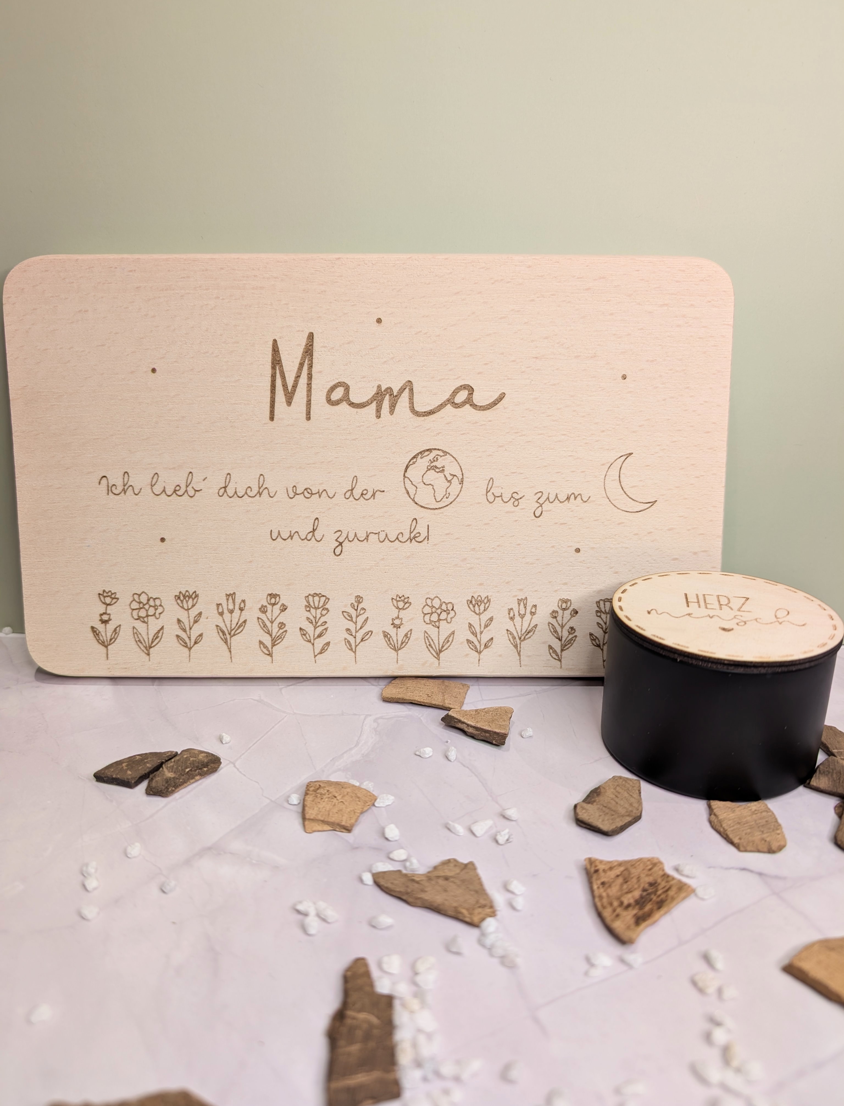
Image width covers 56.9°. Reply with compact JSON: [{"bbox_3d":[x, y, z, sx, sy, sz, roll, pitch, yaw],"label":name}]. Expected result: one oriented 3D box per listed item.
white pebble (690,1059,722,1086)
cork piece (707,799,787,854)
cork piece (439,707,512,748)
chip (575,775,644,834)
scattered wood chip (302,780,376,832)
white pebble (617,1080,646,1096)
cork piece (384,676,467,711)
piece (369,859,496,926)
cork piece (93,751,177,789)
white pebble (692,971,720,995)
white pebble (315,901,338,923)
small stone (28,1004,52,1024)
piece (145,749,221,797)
[{"bbox_3d":[0.052,0.094,0.141,0.005,0.003,0.004,8,22,20],"label":"white pebble"},{"bbox_3d":[0.084,0.071,0.203,0.017,0.004,0.016,1,20,3],"label":"cork piece"},{"bbox_3d":[0.018,0.054,0.249,0.023,0.005,0.014,8,22,22],"label":"cork piece"},{"bbox_3d":[0.053,0.069,0.213,0.025,0.003,0.014,-19,27,-42],"label":"chip"},{"bbox_3d":[-0.022,0.069,0.212,0.020,0.004,0.019,0,20,0],"label":"scattered wood chip"},{"bbox_3d":[0.037,0.095,0.139,0.005,0.002,0.003,-3,20,-8],"label":"white pebble"},{"bbox_3d":[0.002,0.048,0.268,0.028,0.003,0.015,7,21,17],"label":"cork piece"},{"bbox_3d":[0.003,0.079,0.184,0.030,0.004,0.016,4,20,11],"label":"piece"},{"bbox_3d":[-0.083,0.063,0.227,0.013,0.004,0.020,13,24,31],"label":"cork piece"},{"bbox_3d":[0.058,0.088,0.159,0.005,0.003,0.004,5,21,13],"label":"white pebble"},{"bbox_3d":[-0.022,0.082,0.177,0.006,0.003,0.004,17,26,39],"label":"white pebble"},{"bbox_3d":[-0.073,0.089,0.150,0.004,0.003,0.003,-16,26,-37],"label":"small stone"},{"bbox_3d":[-0.069,0.064,0.224,0.013,0.004,0.020,10,22,24],"label":"piece"}]

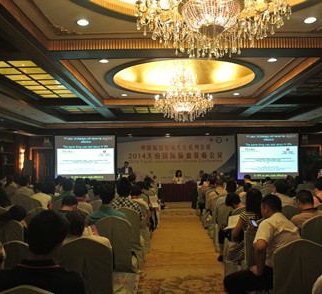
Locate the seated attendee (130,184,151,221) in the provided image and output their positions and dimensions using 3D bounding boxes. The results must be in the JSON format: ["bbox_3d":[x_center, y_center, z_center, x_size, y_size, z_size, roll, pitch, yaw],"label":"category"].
[{"bbox_3d":[-0.390,1.268,5.950,0.480,1.210,0.750,0,-3,1],"label":"seated attendee"}]

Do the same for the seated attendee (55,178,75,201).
[{"bbox_3d":[-1.790,1.257,6.280,0.480,1.290,0.750,0,-3,1],"label":"seated attendee"}]

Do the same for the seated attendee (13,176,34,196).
[{"bbox_3d":[-3.030,1.327,7.400,0.480,1.290,0.750,-1,-3,4],"label":"seated attendee"}]

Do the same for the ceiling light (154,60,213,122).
[{"bbox_3d":[0.527,-1.266,7.400,1.330,1.430,1.330,0,-3,1],"label":"ceiling light"}]

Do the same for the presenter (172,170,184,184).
[{"bbox_3d":[0.705,1.661,14.100,0.500,1.280,0.720,0,-3,1],"label":"presenter"}]

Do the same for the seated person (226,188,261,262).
[{"bbox_3d":[1.070,1.134,4.120,0.480,1.260,0.750,0,-3,-9],"label":"seated person"}]

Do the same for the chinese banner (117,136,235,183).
[{"bbox_3d":[0.709,0.677,15.100,5.419,2.332,0.060,0,-3,1],"label":"chinese banner"}]

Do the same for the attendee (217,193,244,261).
[{"bbox_3d":[1.090,1.252,5.120,0.460,1.130,0.720,0,-3,1],"label":"attendee"}]

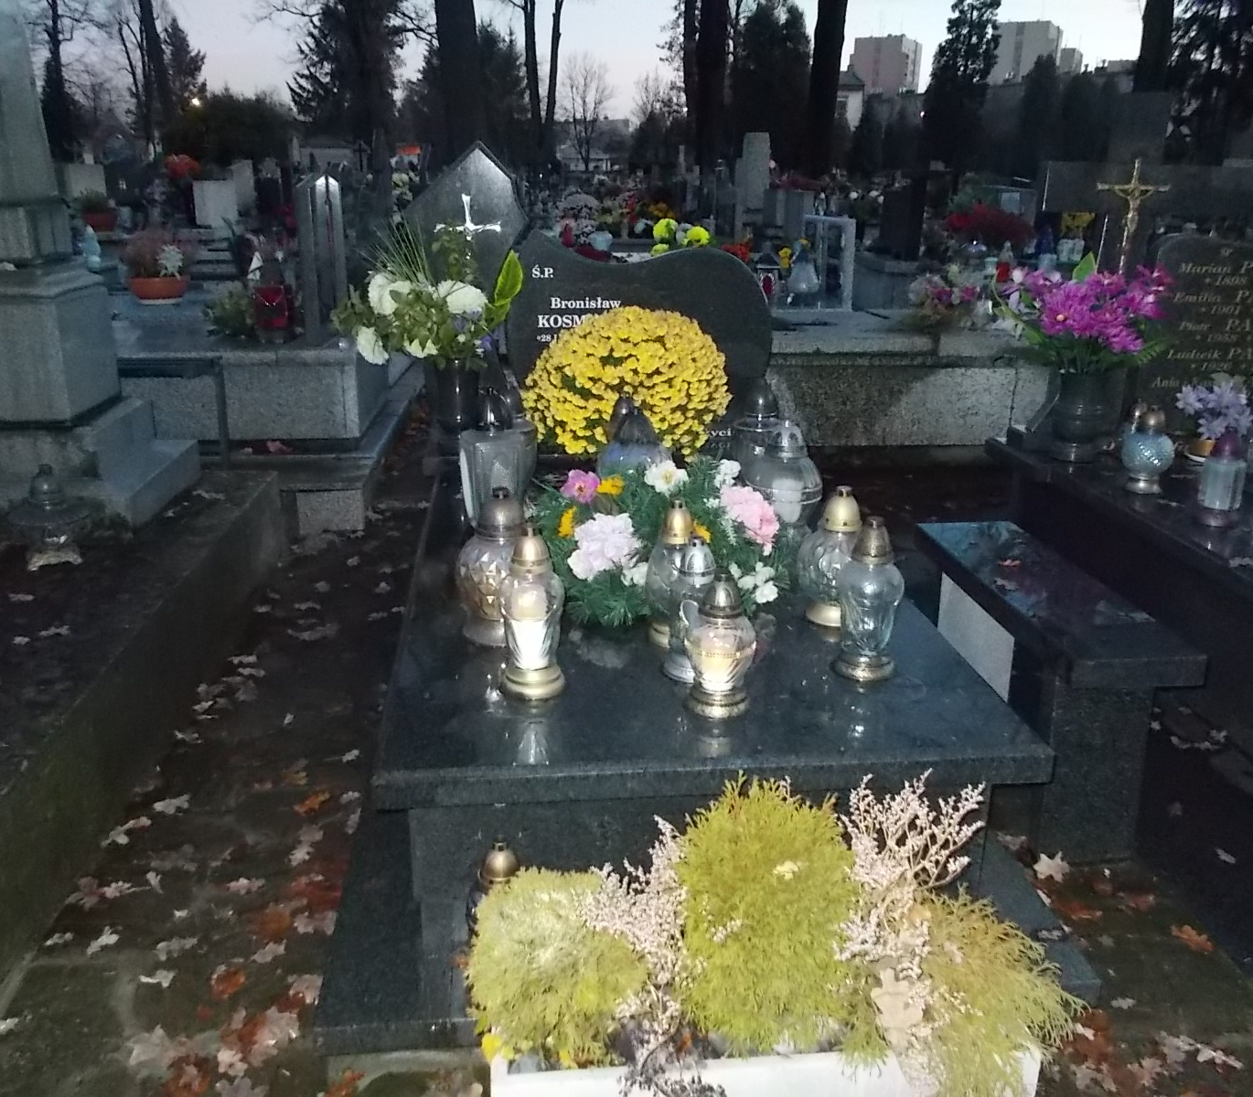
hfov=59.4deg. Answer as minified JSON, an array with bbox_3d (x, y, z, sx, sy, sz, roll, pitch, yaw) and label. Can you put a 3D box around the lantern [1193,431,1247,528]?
[{"bbox_3d":[1.530,-0.181,2.815,0.114,0.237,0.114,-1,18,-5],"label":"lantern"}]

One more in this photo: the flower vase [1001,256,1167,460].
[{"bbox_3d":[1.474,-0.587,3.483,0.496,0.594,0.422,-1,18,-5],"label":"flower vase"}]

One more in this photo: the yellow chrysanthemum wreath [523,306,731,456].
[{"bbox_3d":[0.002,-0.412,3.003,0.562,0.446,0.517,-1,18,-5],"label":"yellow chrysanthemum wreath"}]

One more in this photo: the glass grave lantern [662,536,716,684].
[{"bbox_3d":[0.120,0.101,1.933,0.102,0.252,0.102,-1,18,-5],"label":"glass grave lantern"}]

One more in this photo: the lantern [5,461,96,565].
[{"bbox_3d":[-1.483,-0.091,2.820,0.214,0.245,0.214,-1,18,-5],"label":"lantern"}]

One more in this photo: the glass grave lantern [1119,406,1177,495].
[{"bbox_3d":[1.491,-0.283,3.129,0.134,0.234,0.134,-1,18,-5],"label":"glass grave lantern"}]

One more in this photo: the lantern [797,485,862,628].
[{"bbox_3d":[0.400,0.011,2.087,0.148,0.255,0.148,-1,18,-5],"label":"lantern"}]

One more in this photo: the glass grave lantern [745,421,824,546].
[{"bbox_3d":[0.363,-0.155,2.547,0.183,0.281,0.183,-1,18,-5],"label":"glass grave lantern"}]

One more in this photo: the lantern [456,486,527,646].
[{"bbox_3d":[-0.255,0.026,2.082,0.132,0.291,0.132,0,20,0],"label":"lantern"}]

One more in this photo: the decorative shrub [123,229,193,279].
[{"bbox_3d":[-2.548,-1.587,5.983,0.348,0.254,0.296,-1,18,-5],"label":"decorative shrub"}]

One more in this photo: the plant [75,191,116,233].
[{"bbox_3d":[-4.588,-2.901,9.506,0.316,0.334,0.301,-1,18,-5],"label":"plant"}]

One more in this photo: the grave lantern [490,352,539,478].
[{"bbox_3d":[-0.285,-0.261,2.689,0.137,0.345,0.137,-2,18,-6],"label":"grave lantern"}]

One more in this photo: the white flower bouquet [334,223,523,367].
[{"bbox_3d":[-0.572,-0.728,3.170,0.527,0.391,0.422,-1,18,-5],"label":"white flower bouquet"}]

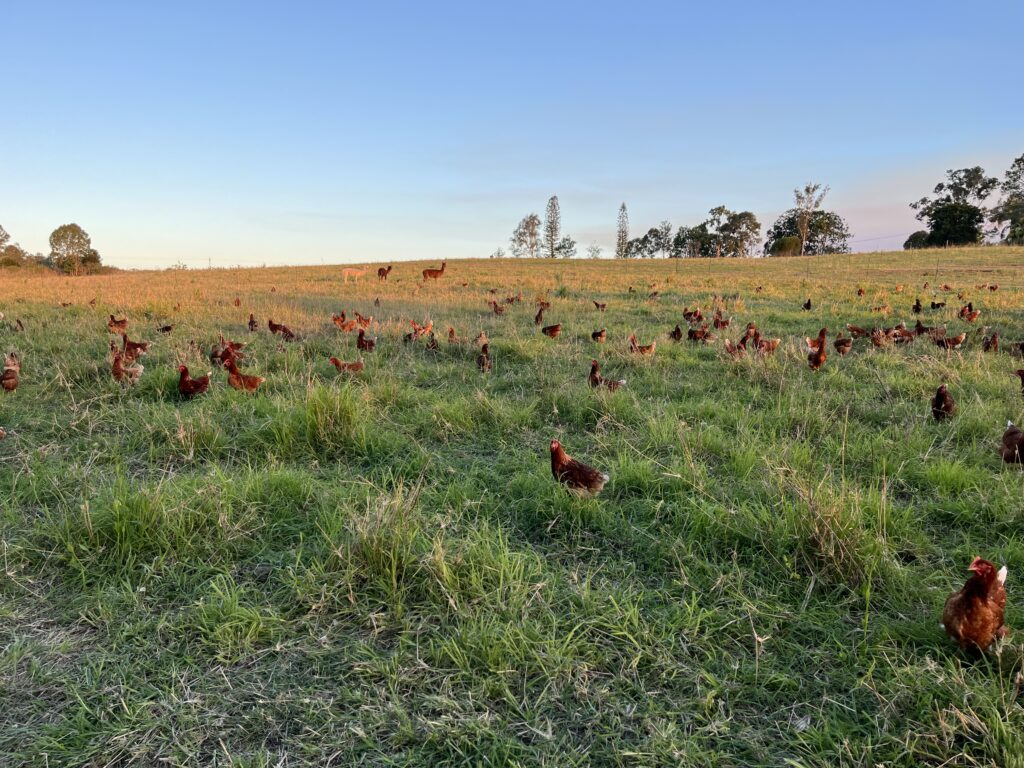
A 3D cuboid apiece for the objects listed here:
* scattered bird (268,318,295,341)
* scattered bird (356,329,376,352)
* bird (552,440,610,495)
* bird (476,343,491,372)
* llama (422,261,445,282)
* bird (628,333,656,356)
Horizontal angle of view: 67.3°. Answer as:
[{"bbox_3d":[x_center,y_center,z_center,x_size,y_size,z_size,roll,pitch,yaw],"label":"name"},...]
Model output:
[{"bbox_3d":[-4.013,-0.924,13.400,0.420,0.400,0.200,0,9,-3],"label":"scattered bird"},{"bbox_3d":[-2.297,-0.674,12.200,0.380,0.400,0.200,-1,9,-9],"label":"scattered bird"},{"bbox_3d":[0.421,0.539,4.800,0.390,0.390,0.190,3,9,17],"label":"bird"},{"bbox_3d":[-0.367,-0.322,9.900,0.190,0.420,0.380,-1,8,-9],"label":"bird"},{"bbox_3d":[-4.600,-6.579,46.000,1.320,1.360,0.450,0,9,-3],"label":"llama"},{"bbox_3d":[1.917,-0.558,11.300,0.410,0.390,0.190,0,8,0],"label":"bird"}]

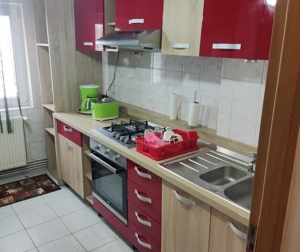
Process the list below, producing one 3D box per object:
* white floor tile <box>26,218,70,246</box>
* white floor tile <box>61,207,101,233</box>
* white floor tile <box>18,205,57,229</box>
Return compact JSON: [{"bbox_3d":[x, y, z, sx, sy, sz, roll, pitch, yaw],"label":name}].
[{"bbox_3d":[-0.902,0.933,2.561,0.302,0.012,0.304,-10,19,-37],"label":"white floor tile"},{"bbox_3d":[-0.679,0.915,2.812,0.310,0.010,0.310,-10,19,-37],"label":"white floor tile"},{"bbox_3d":[-1.090,0.867,2.790,0.302,0.012,0.304,-10,19,-37],"label":"white floor tile"}]

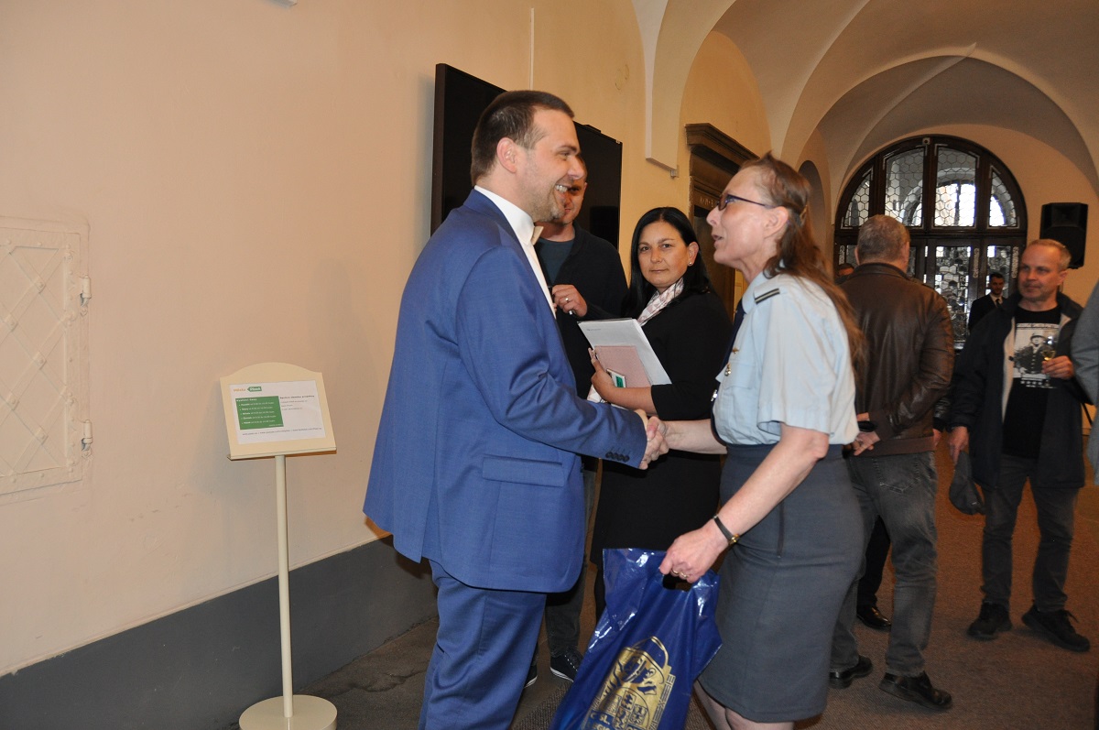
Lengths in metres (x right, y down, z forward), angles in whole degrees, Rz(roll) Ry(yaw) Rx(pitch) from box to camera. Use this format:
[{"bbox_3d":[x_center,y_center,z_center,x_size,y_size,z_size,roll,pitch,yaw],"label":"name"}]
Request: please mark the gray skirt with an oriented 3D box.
[{"bbox_3d":[0.501,0.448,1.980,0.320,0.580,0.380,1,4,10],"label":"gray skirt"}]

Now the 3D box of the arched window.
[{"bbox_3d":[5.129,-1.675,12.300,2.480,2.800,0.200,2,4,14],"label":"arched window"}]

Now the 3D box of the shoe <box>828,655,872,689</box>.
[{"bbox_3d":[1.160,1.153,3.500,0.285,0.105,0.105,-3,5,-42],"label":"shoe"}]

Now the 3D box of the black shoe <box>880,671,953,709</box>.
[{"bbox_3d":[1.340,1.161,3.330,0.285,0.110,0.105,4,5,42],"label":"black shoe"}]

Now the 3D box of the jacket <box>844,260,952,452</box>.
[{"bbox_3d":[1.208,-0.030,3.320,0.520,0.670,0.330,3,5,36],"label":"jacket"}]

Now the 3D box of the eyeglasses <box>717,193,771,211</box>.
[{"bbox_3d":[0.423,-0.323,1.928,0.138,0.042,0.137,17,4,1],"label":"eyeglasses"}]

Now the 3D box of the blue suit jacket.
[{"bbox_3d":[-0.094,0.046,1.900,0.570,0.790,0.530,0,4,-10],"label":"blue suit jacket"}]

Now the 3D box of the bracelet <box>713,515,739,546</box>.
[{"bbox_3d":[0.337,0.316,1.745,0.020,0.062,0.055,-41,-18,-9],"label":"bracelet"}]

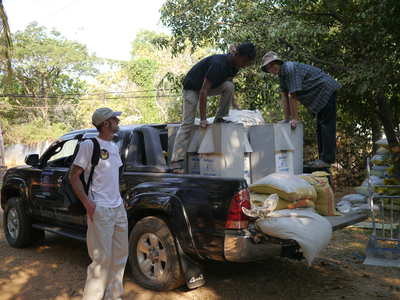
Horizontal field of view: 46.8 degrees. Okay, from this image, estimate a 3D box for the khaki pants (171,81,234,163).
[{"bbox_3d":[0.030,-0.310,4.980,0.620,0.880,0.420,-1,1,-9],"label":"khaki pants"}]

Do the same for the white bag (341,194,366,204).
[{"bbox_3d":[2.940,0.950,8.800,0.580,0.200,0.600,-1,1,0],"label":"white bag"}]

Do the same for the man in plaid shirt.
[{"bbox_3d":[1.180,-0.485,5.400,0.880,1.330,0.500,-1,1,-16],"label":"man in plaid shirt"}]

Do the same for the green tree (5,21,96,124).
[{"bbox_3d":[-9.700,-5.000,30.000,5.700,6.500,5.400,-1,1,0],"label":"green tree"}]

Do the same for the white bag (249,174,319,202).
[{"bbox_3d":[0.838,0.345,4.600,0.520,0.230,0.500,-1,1,42],"label":"white bag"}]

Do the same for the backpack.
[{"bbox_3d":[-0.945,0.215,3.770,0.260,0.560,0.300,0,1,44],"label":"backpack"}]

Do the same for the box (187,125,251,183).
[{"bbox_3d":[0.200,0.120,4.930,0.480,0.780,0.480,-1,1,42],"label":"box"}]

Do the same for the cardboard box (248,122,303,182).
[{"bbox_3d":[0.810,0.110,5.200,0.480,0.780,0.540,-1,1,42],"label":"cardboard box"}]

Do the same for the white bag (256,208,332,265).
[{"bbox_3d":[0.850,0.770,4.140,0.560,0.440,0.450,-1,1,42],"label":"white bag"}]

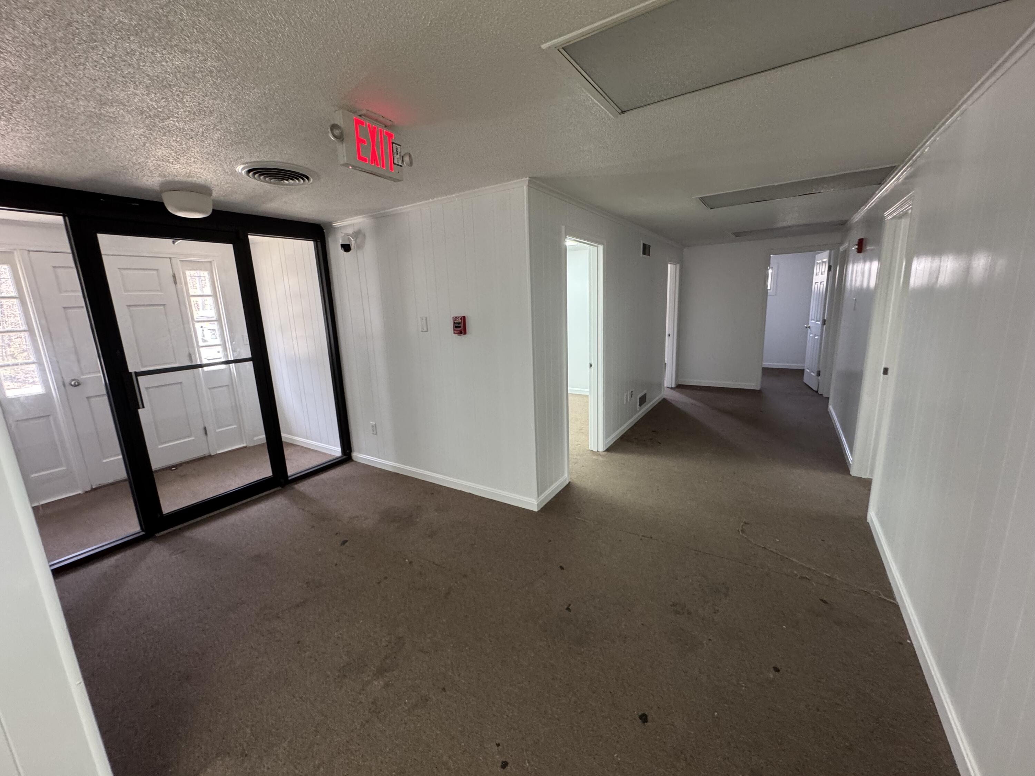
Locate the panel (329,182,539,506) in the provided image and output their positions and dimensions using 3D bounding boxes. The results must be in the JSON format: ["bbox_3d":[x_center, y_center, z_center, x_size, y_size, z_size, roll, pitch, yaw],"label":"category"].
[{"bbox_3d":[-0.783,-0.289,3.434,2.152,2.257,0.080,5,14,31],"label":"panel"}]

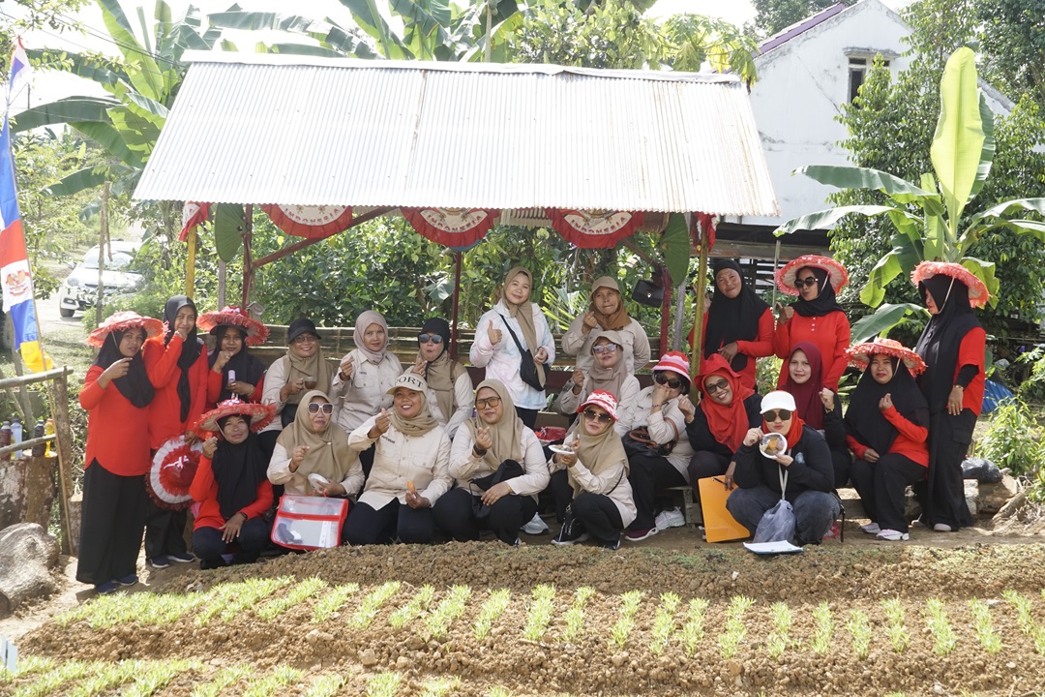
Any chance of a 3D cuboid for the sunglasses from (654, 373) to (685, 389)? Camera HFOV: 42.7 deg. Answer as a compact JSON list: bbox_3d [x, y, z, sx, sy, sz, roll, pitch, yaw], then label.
[{"bbox_3d":[0.834,0.191,7.620,0.155,0.060,0.130,24,3,8],"label":"sunglasses"}]

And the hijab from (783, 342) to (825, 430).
[{"bbox_3d":[1.653,0.219,7.850,0.280,0.530,0.270,1,3,11],"label":"hijab"}]

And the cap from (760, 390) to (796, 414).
[{"bbox_3d":[1.333,0.285,6.970,0.180,0.140,0.250,0,4,11],"label":"cap"}]

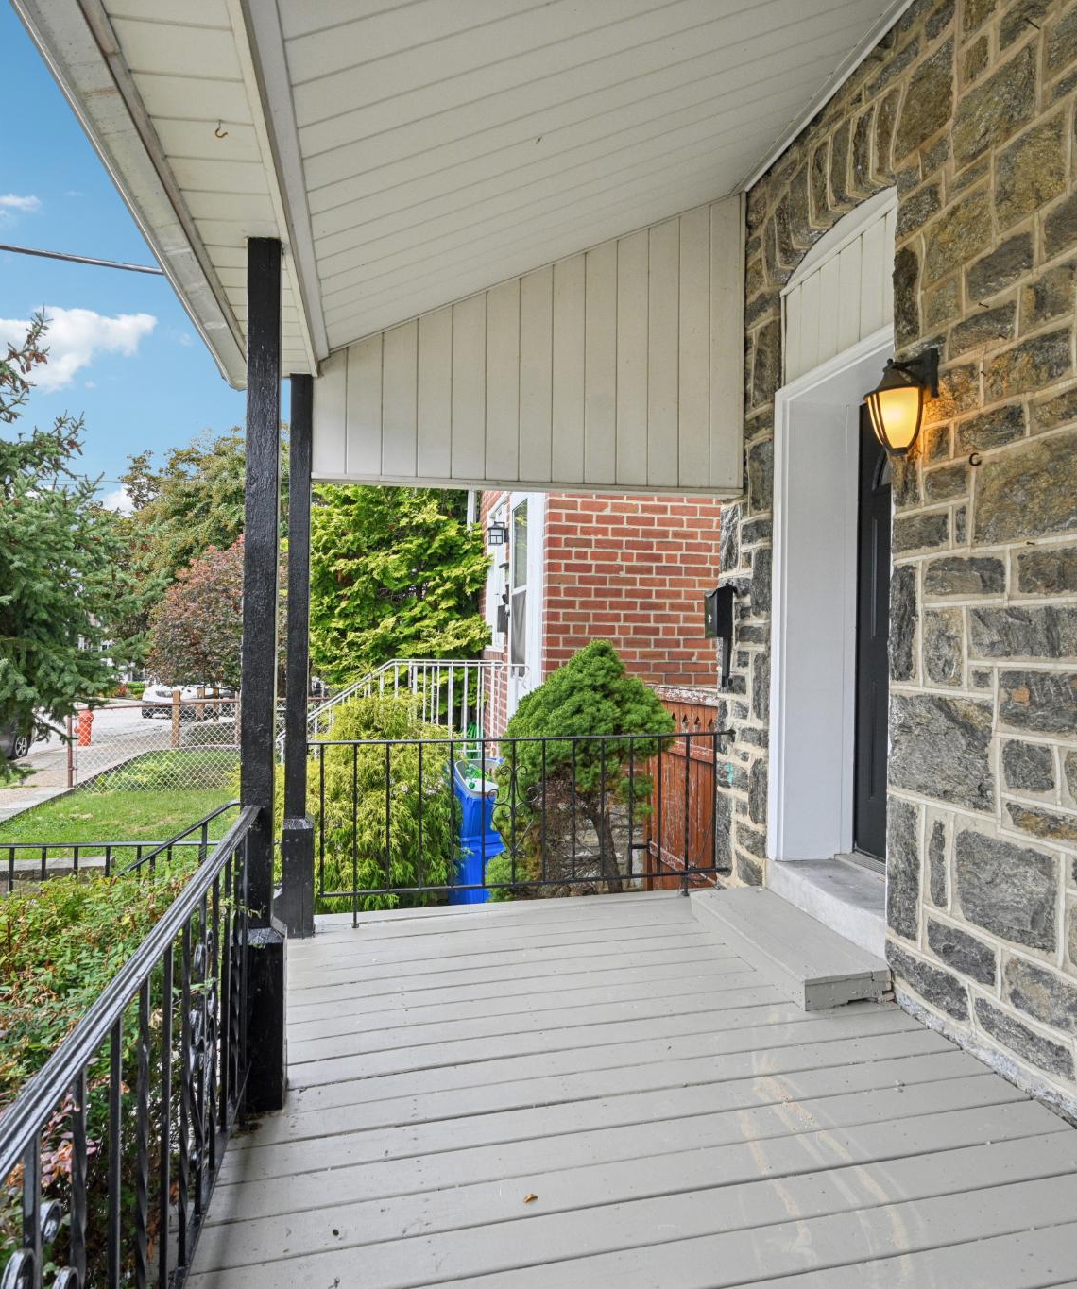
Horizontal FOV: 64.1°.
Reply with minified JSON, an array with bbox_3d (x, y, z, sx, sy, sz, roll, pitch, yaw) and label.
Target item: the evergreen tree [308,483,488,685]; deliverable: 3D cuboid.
[{"bbox_3d":[-1.545,-0.550,9.200,2.400,4.500,2.400,1,0,-11],"label":"evergreen tree"}]

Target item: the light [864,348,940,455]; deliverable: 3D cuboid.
[{"bbox_3d":[1.207,-0.799,2.819,0.250,0.355,0.185,1,0,-11],"label":"light"}]

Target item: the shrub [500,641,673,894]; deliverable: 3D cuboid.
[{"bbox_3d":[0.269,0.785,4.850,0.970,1.620,0.970,1,0,-11],"label":"shrub"}]

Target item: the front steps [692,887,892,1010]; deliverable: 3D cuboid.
[{"bbox_3d":[0.982,1.219,3.505,0.360,0.108,1.020,1,0,-11],"label":"front steps"}]

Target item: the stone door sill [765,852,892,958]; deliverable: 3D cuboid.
[{"bbox_3d":[1.332,1.100,3.655,0.360,0.140,0.980,1,0,-11],"label":"stone door sill"}]

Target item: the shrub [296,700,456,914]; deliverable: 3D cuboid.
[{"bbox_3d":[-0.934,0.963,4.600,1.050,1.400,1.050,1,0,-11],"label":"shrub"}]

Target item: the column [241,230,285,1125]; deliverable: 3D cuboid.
[{"bbox_3d":[-0.773,0.083,2.410,0.120,2.380,0.120,1,0,-11],"label":"column"}]

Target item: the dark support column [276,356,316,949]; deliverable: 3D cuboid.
[{"bbox_3d":[-1.031,0.049,3.700,0.120,2.400,0.120,1,0,-11],"label":"dark support column"}]

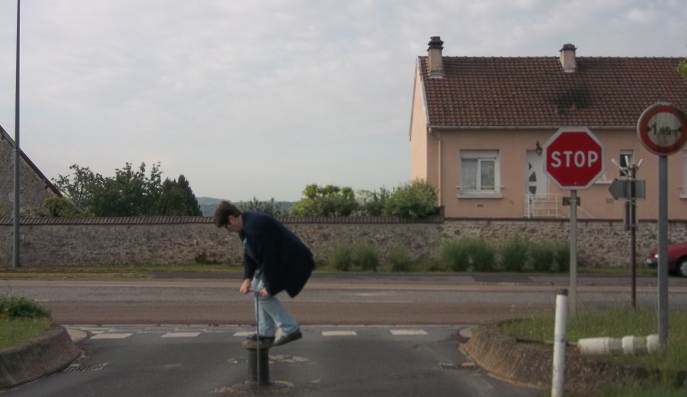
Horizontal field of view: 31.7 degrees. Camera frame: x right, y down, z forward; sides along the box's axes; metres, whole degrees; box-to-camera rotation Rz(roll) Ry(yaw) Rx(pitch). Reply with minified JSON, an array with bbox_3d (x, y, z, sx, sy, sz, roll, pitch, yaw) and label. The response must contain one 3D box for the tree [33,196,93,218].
[{"bbox_3d":[-9.054,0.826,38.992,1.900,1.900,1.800,0,-1,0],"label":"tree"}]

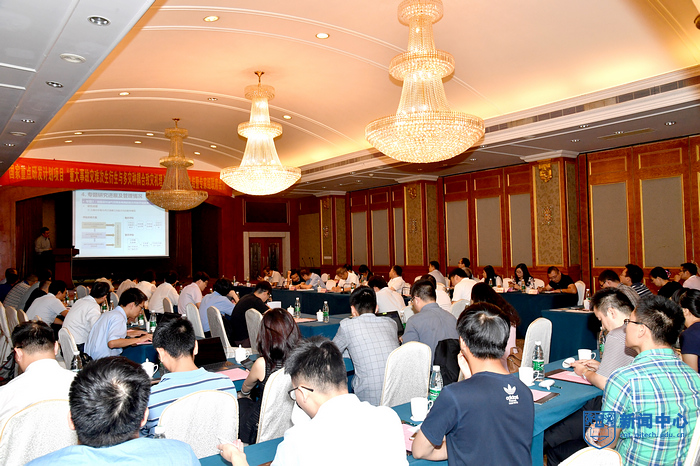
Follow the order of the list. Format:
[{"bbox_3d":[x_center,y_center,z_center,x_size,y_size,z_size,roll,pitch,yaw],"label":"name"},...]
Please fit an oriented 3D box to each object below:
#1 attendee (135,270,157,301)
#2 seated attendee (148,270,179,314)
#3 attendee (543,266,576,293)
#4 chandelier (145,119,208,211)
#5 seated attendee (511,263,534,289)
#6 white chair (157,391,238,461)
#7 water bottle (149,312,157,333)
[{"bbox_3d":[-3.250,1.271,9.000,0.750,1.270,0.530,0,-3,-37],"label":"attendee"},{"bbox_3d":[-3.086,1.282,9.128,0.720,1.250,0.520,0,-3,-38],"label":"seated attendee"},{"bbox_3d":[3.500,1.151,9.200,0.750,1.200,0.580,0,-3,-37],"label":"attendee"},{"bbox_3d":[-4.341,-1.711,13.670,1.480,2.310,1.480,0,-3,-38],"label":"chandelier"},{"bbox_3d":[3.047,1.138,9.588,0.700,1.220,0.500,0,-2,-42],"label":"seated attendee"},{"bbox_3d":[-0.821,1.165,2.619,0.420,0.920,0.550,0,-2,-38],"label":"white chair"},{"bbox_3d":[-1.968,0.886,5.430,0.065,0.228,0.065,0,-2,-38],"label":"water bottle"}]

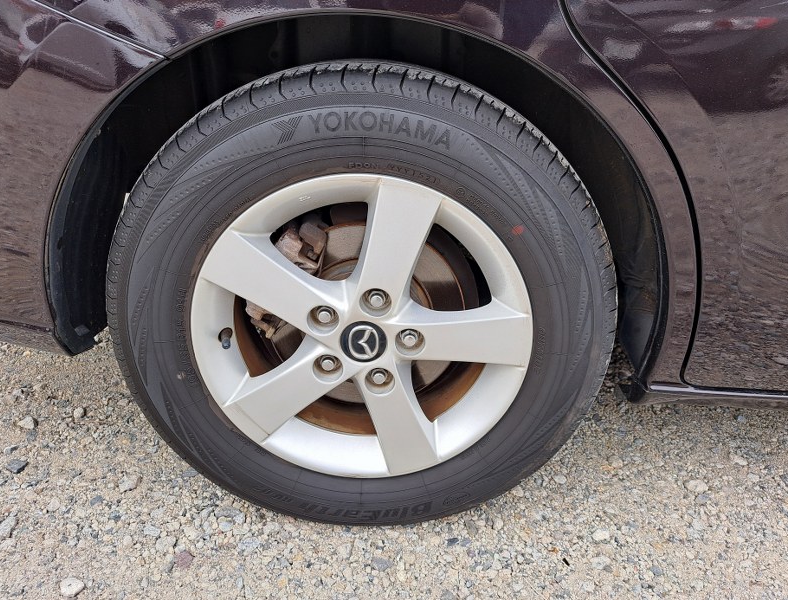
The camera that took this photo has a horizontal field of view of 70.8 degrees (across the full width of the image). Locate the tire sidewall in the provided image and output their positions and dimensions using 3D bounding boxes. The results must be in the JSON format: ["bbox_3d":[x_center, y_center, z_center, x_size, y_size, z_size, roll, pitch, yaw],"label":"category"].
[{"bbox_3d":[-0.038,0.022,0.755,0.634,0.628,0.200,4,25,-1],"label":"tire sidewall"}]

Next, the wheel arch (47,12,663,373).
[{"bbox_3d":[-0.032,-0.133,0.691,0.720,0.390,0.220,4,25,-1],"label":"wheel arch"}]

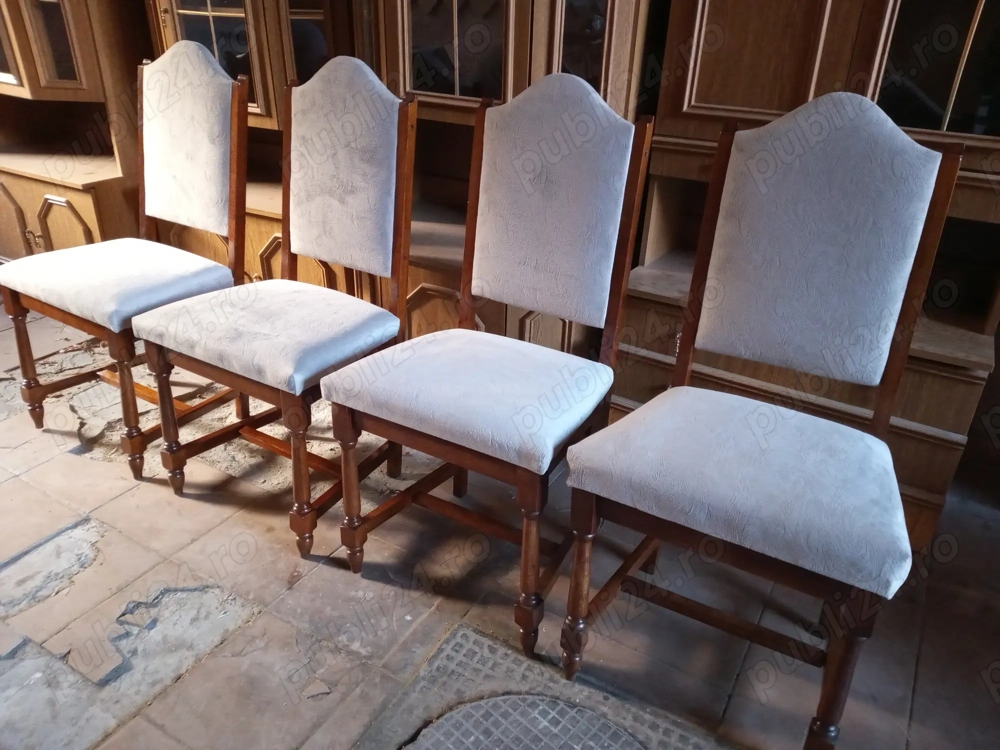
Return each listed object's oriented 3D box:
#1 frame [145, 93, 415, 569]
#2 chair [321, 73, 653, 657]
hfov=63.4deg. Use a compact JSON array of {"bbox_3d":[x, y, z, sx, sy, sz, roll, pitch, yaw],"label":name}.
[{"bbox_3d":[-0.499,-0.153,1.956,0.488,0.965,0.528,17,32,28],"label":"frame"},{"bbox_3d":[0.001,-0.016,1.690,0.488,0.965,0.528,17,32,27],"label":"chair"}]

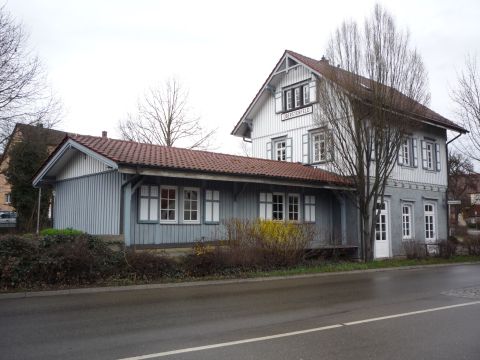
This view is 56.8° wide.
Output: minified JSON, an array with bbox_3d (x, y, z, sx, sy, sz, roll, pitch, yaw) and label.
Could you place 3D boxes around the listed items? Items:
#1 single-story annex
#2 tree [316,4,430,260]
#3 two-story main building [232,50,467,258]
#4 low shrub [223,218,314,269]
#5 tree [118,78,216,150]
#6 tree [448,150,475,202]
[{"bbox_3d":[-1.665,0.986,19.773,12.000,4.540,8.200,5,-7,-40],"label":"single-story annex"},{"bbox_3d":[5.923,-2.107,19.686,4.900,11.520,4.600,-2,-6,17],"label":"tree"},{"bbox_3d":[6.705,-1.239,26.684,11.160,10.960,9.230,5,-7,-40],"label":"two-story main building"},{"bbox_3d":[1.036,2.307,16.273,3.300,1.800,1.800,5,-7,-40],"label":"low shrub"},{"bbox_3d":[-5.456,-1.458,33.376,8.000,12.700,7.800,1,-6,-9],"label":"tree"},{"bbox_3d":[23.665,1.190,48.000,3.800,8.720,3.800,-3,-6,26],"label":"tree"}]

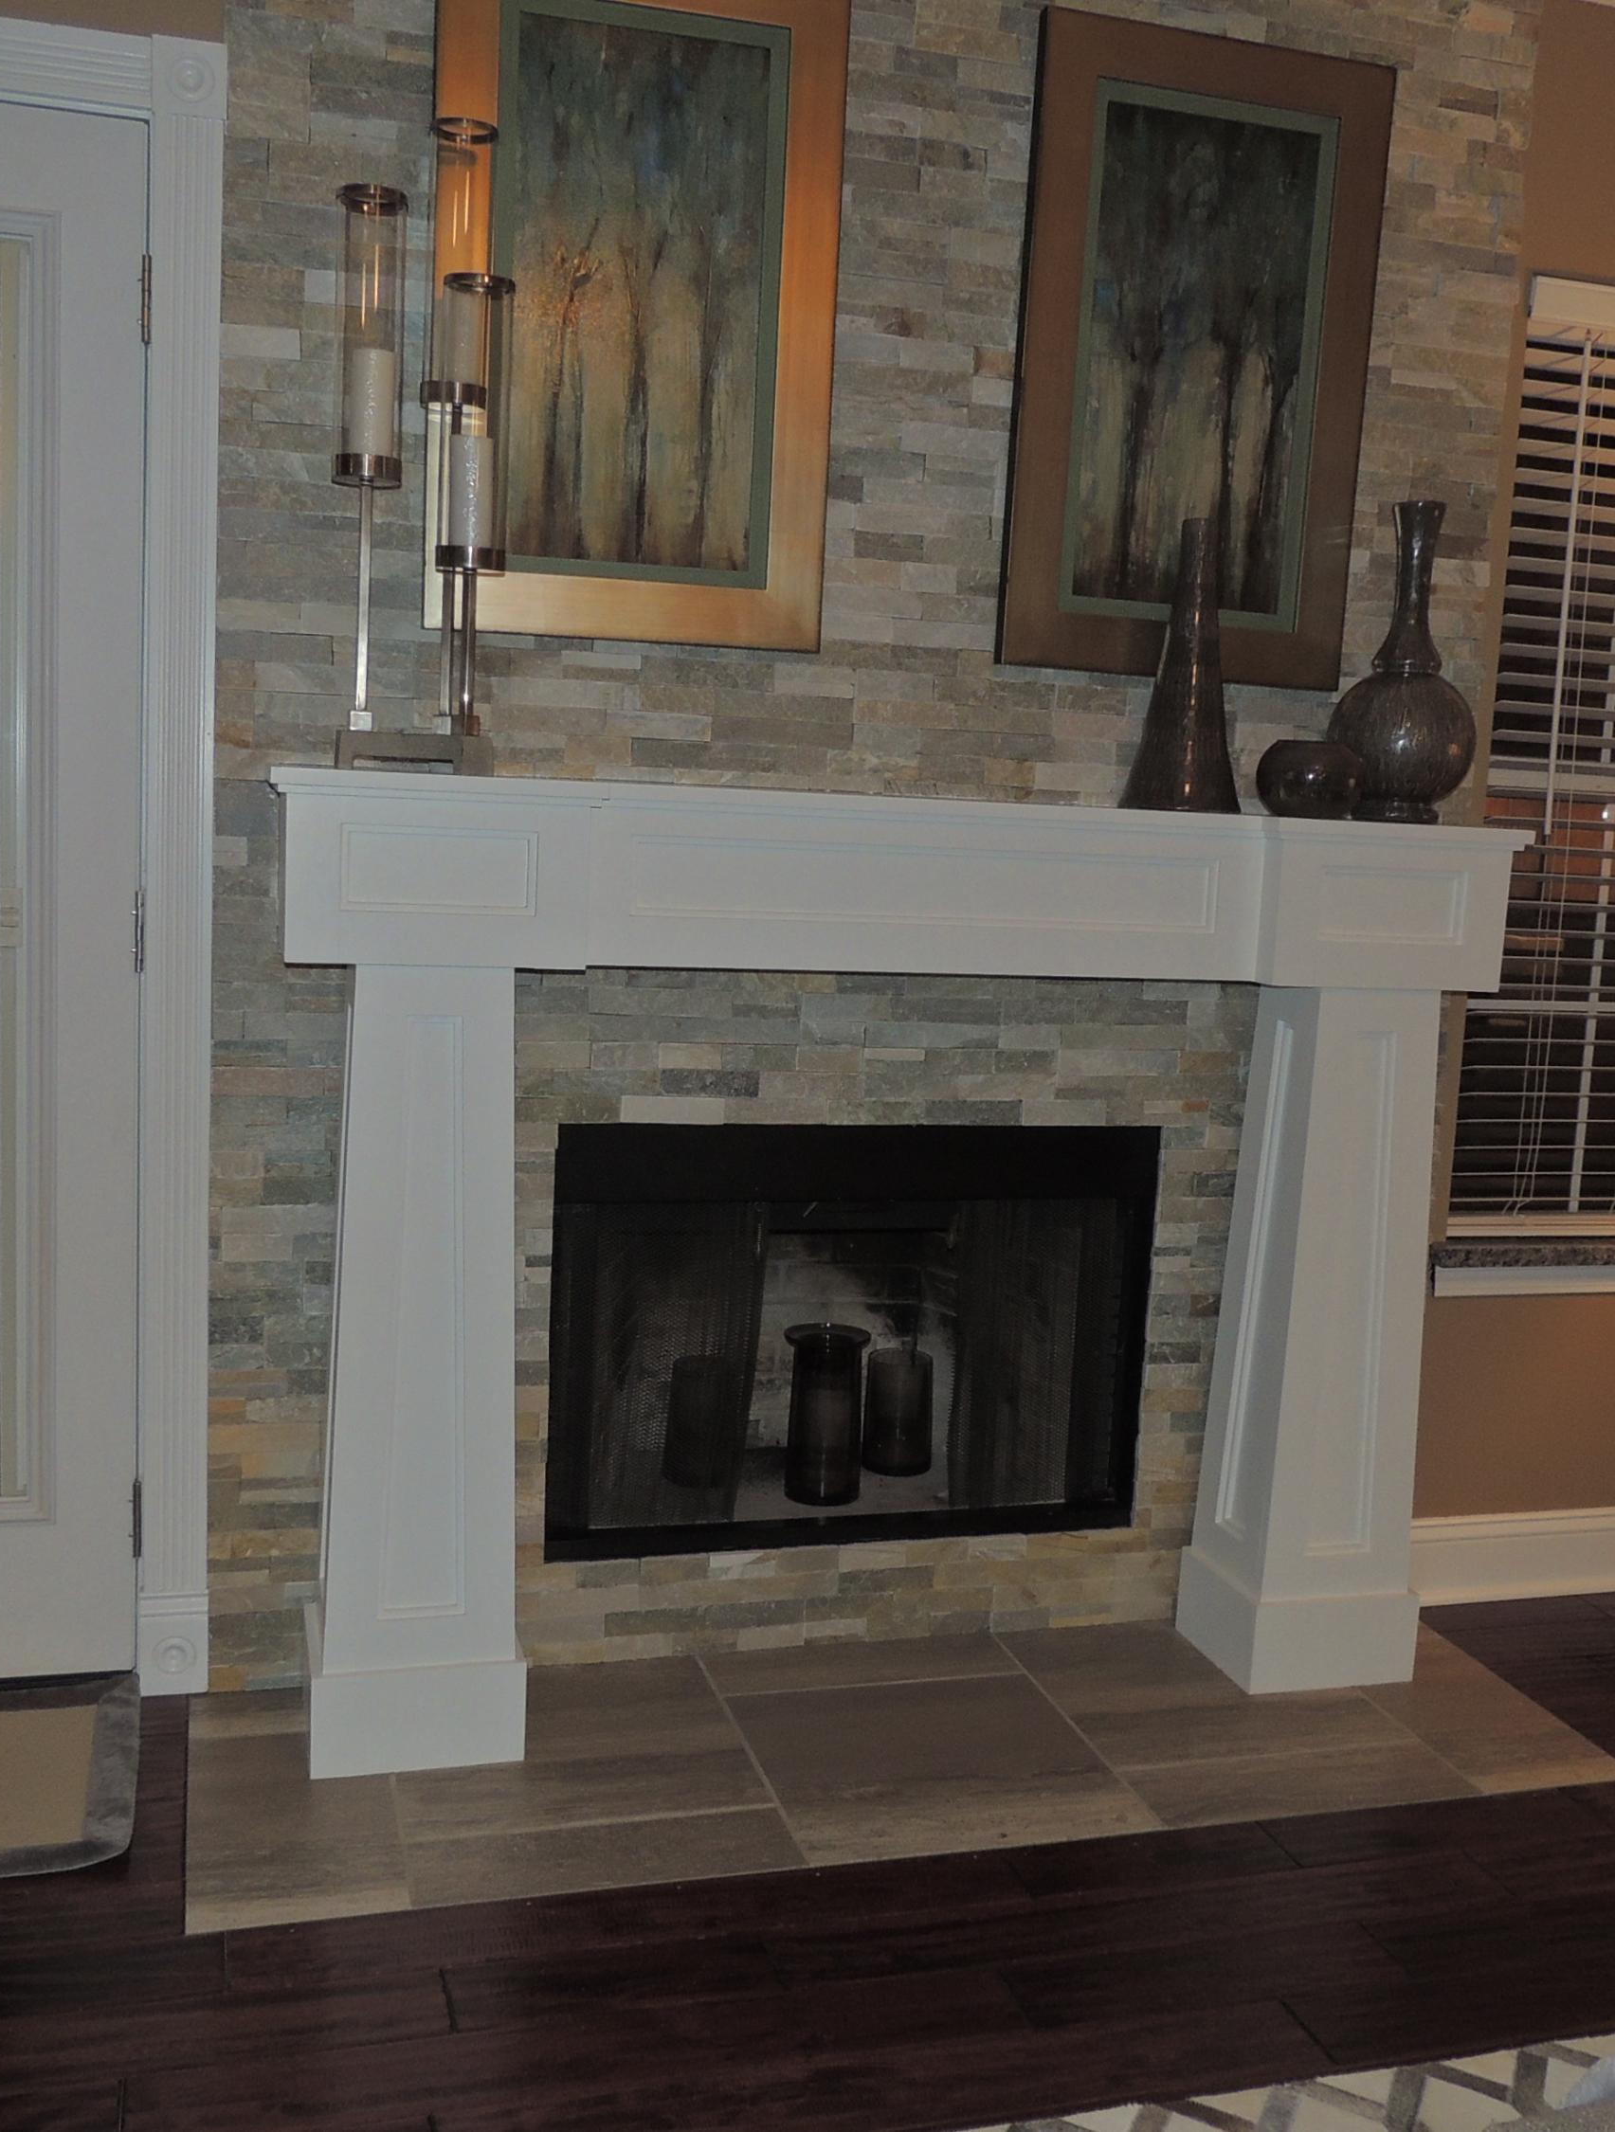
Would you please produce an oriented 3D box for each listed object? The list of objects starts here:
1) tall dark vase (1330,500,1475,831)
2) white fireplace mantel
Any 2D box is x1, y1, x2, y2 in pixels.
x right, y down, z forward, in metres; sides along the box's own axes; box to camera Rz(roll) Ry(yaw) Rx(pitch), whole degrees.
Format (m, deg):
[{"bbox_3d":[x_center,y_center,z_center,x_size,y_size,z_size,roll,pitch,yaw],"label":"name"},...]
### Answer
[{"bbox_3d":[0.873,-0.578,2.847,0.205,0.463,0.205,1,7,-16],"label":"tall dark vase"},{"bbox_3d":[0.130,0.264,2.714,1.699,1.246,0.275,1,7,-16],"label":"white fireplace mantel"}]

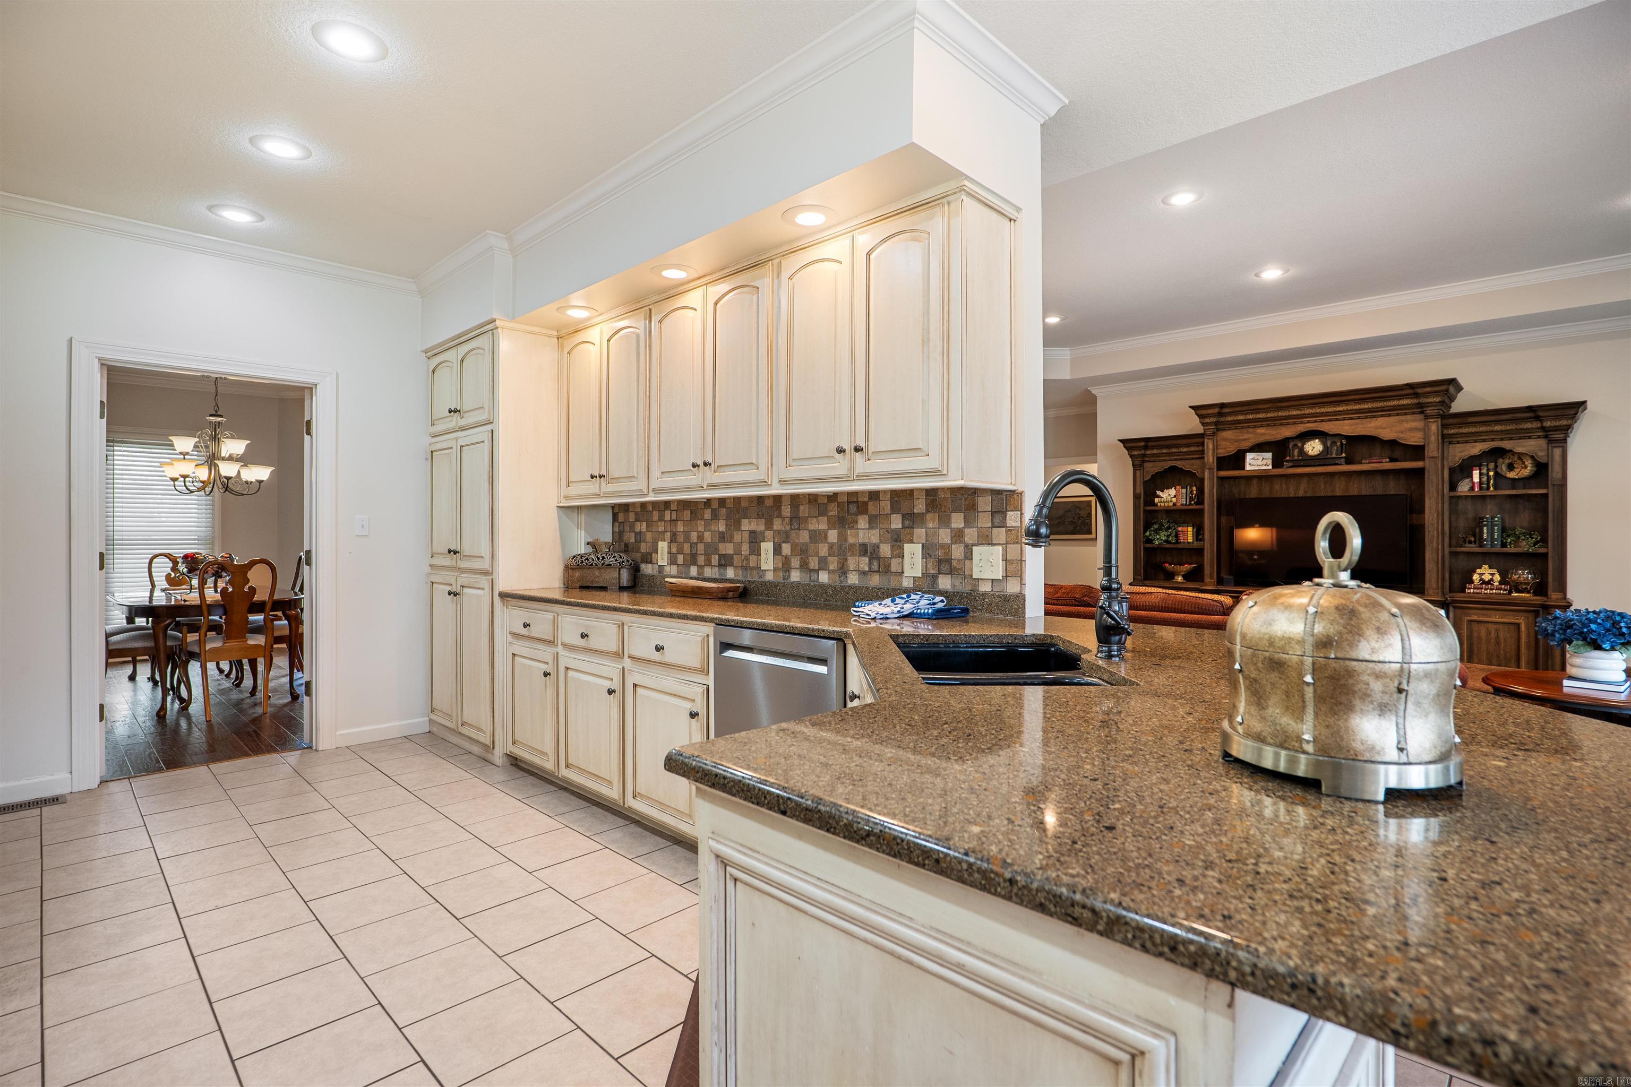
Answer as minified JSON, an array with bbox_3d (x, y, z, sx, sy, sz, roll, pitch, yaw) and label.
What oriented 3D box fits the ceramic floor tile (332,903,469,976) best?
[{"bbox_3d":[-1.227,1.179,2.163,0.298,0.010,0.298,0,0,45],"label":"ceramic floor tile"}]

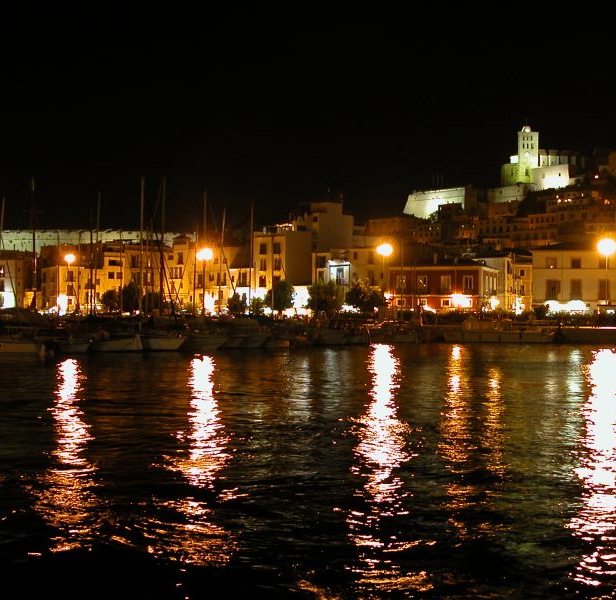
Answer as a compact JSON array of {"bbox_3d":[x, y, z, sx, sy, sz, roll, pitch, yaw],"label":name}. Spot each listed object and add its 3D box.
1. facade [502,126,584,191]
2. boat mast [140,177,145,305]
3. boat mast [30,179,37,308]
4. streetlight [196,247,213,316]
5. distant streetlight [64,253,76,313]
[{"bbox_3d":[132.800,-80.700,445.000,45.000,37.500,24.000,0,0,14],"label":"facade"},{"bbox_3d":[-17.270,-5.270,82.000,0.280,15.650,0.280,0,0,0],"label":"boat mast"},{"bbox_3d":[-28.910,-5.230,83.000,0.280,15.630,0.280,-1,0,0],"label":"boat mast"},{"bbox_3d":[-15.340,-2.310,117.000,1.800,10.400,0.800,0,0,0],"label":"streetlight"},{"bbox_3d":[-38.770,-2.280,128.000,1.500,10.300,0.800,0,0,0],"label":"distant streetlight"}]

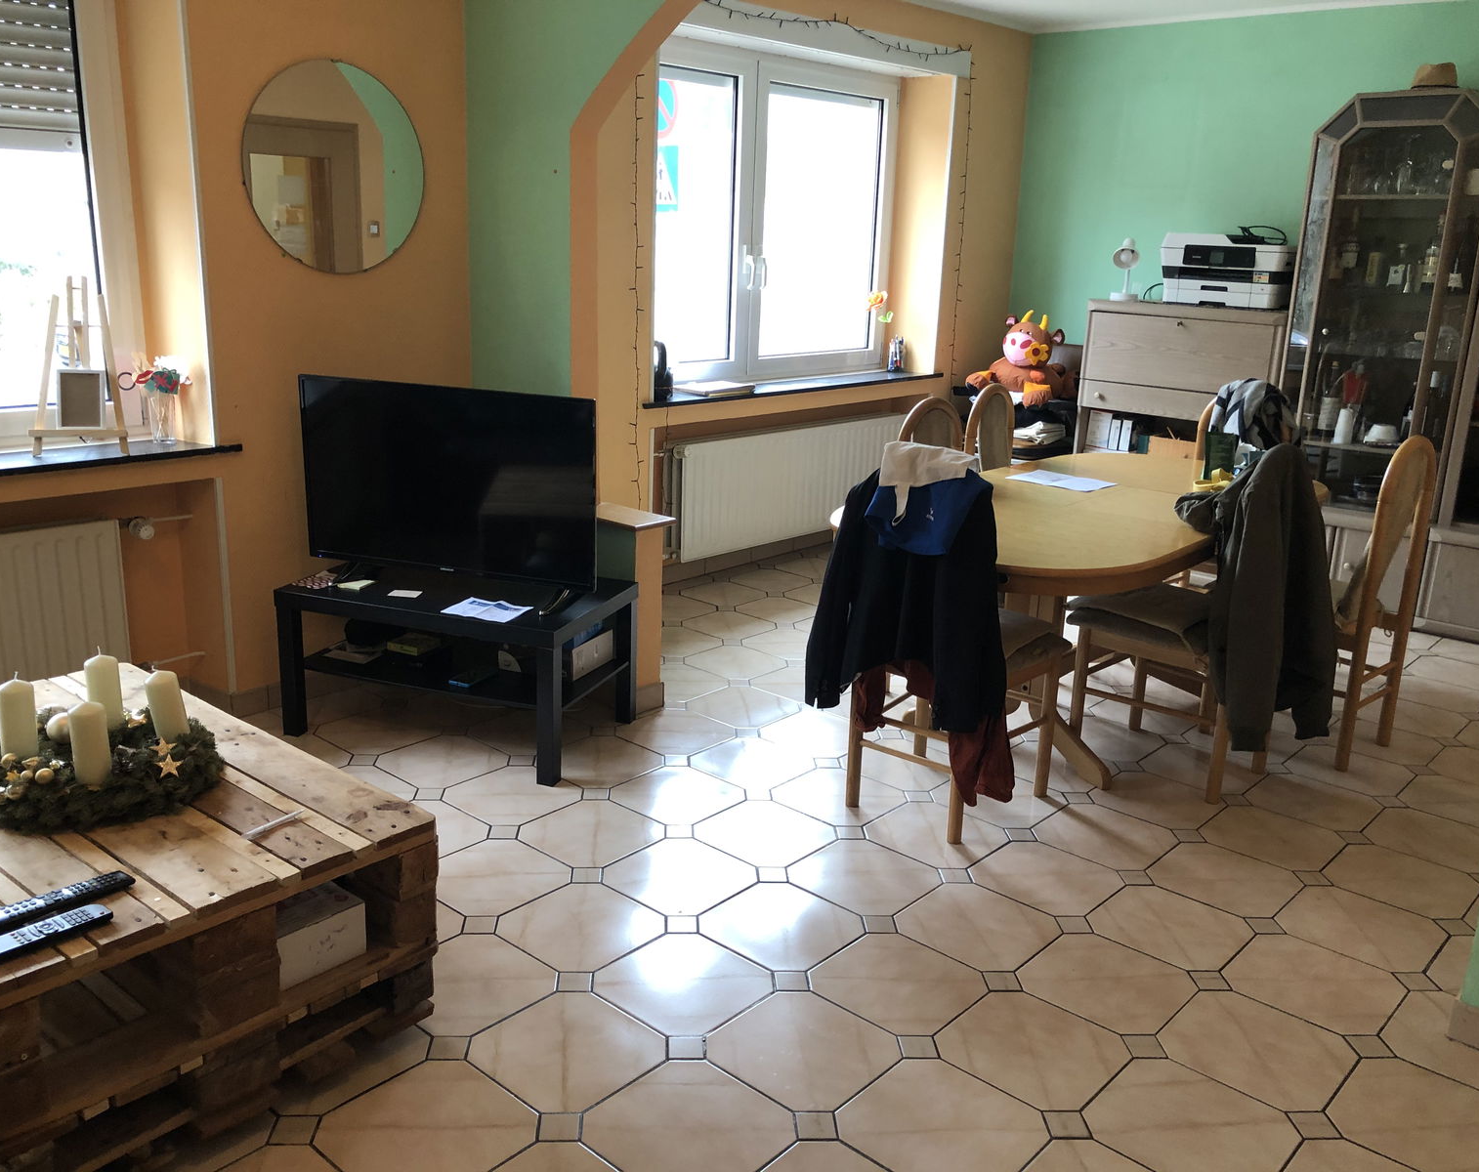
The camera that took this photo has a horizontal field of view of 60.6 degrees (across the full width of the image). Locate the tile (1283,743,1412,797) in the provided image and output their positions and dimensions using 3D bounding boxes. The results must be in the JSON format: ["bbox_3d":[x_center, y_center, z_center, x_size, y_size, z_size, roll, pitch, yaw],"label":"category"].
[{"bbox_3d":[1.849,0.560,3.830,0.315,0.010,0.315,15,20,39],"label":"tile"}]

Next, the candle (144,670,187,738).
[{"bbox_3d":[-1.135,0.239,2.511,0.061,0.134,0.061,-13,20,-26],"label":"candle"}]

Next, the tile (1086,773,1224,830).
[{"bbox_3d":[1.174,0.609,3.575,0.313,0.010,0.313,15,20,39],"label":"tile"}]

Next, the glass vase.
[{"bbox_3d":[-1.683,-0.491,3.681,0.077,0.155,0.077,-6,18,-28],"label":"glass vase"}]

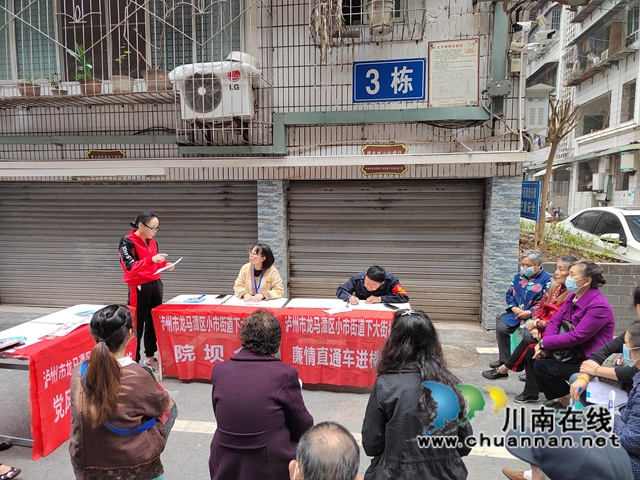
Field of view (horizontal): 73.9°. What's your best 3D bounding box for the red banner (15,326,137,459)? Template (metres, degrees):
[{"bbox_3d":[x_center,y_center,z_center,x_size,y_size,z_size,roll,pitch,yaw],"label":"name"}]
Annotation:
[{"bbox_3d":[-1.867,1.049,3.456,0.180,0.680,1.350,1,5,6],"label":"red banner"}]

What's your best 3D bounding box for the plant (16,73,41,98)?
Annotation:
[{"bbox_3d":[-3.976,-2.087,5.800,0.290,0.380,0.290,1,3,8],"label":"plant"}]

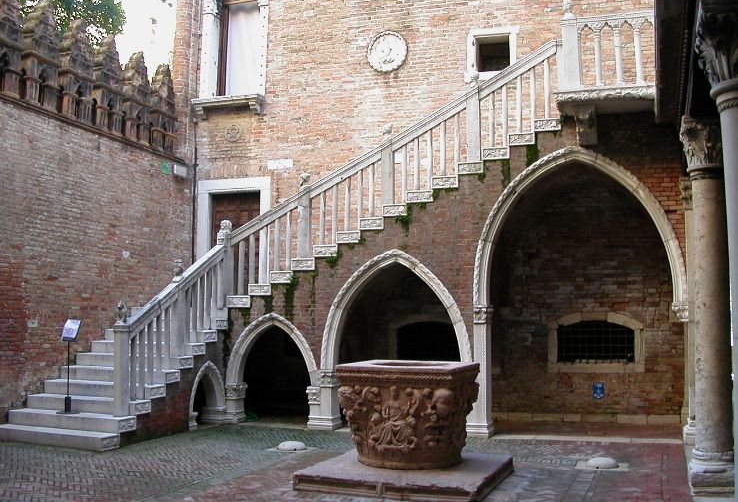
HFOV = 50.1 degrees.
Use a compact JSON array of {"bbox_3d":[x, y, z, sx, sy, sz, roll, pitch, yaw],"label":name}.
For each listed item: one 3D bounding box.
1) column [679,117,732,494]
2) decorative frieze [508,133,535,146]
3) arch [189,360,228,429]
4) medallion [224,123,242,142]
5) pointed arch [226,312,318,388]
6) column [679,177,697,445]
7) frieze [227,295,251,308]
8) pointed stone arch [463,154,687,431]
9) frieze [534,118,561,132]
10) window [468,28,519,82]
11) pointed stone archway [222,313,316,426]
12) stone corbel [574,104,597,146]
[{"bbox_3d":[3.117,0.449,7.170,0.506,3.402,0.529,-2,-6,21],"label":"column"},{"bbox_3d":[2.167,-1.563,11.134,0.391,0.178,0.120,-2,-6,21],"label":"decorative frieze"},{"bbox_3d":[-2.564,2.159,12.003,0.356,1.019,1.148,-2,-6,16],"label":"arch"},{"bbox_3d":[-2.612,-2.266,15.130,0.355,0.365,0.070,-1,-7,15],"label":"medallion"},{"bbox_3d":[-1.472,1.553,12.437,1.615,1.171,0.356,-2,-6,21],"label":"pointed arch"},{"bbox_3d":[4.484,0.787,10.884,0.436,3.665,0.420,-1,-7,15],"label":"column"},{"bbox_3d":[-2.051,0.813,12.572,0.394,0.179,0.120,-2,-6,21],"label":"frieze"},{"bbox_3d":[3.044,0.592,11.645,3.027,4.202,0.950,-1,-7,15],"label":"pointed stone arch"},{"bbox_3d":[2.637,-1.867,11.650,0.383,0.194,0.110,-1,-7,15],"label":"frieze"},{"bbox_3d":[1.935,-3.051,12.290,0.760,0.780,0.180,-1,-5,17],"label":"window"},{"bbox_3d":[-1.373,1.709,11.420,1.519,1.643,0.372,-1,-5,18],"label":"pointed stone archway"},{"bbox_3d":[2.651,-1.530,9.620,0.250,0.440,0.380,-1,-5,17],"label":"stone corbel"}]

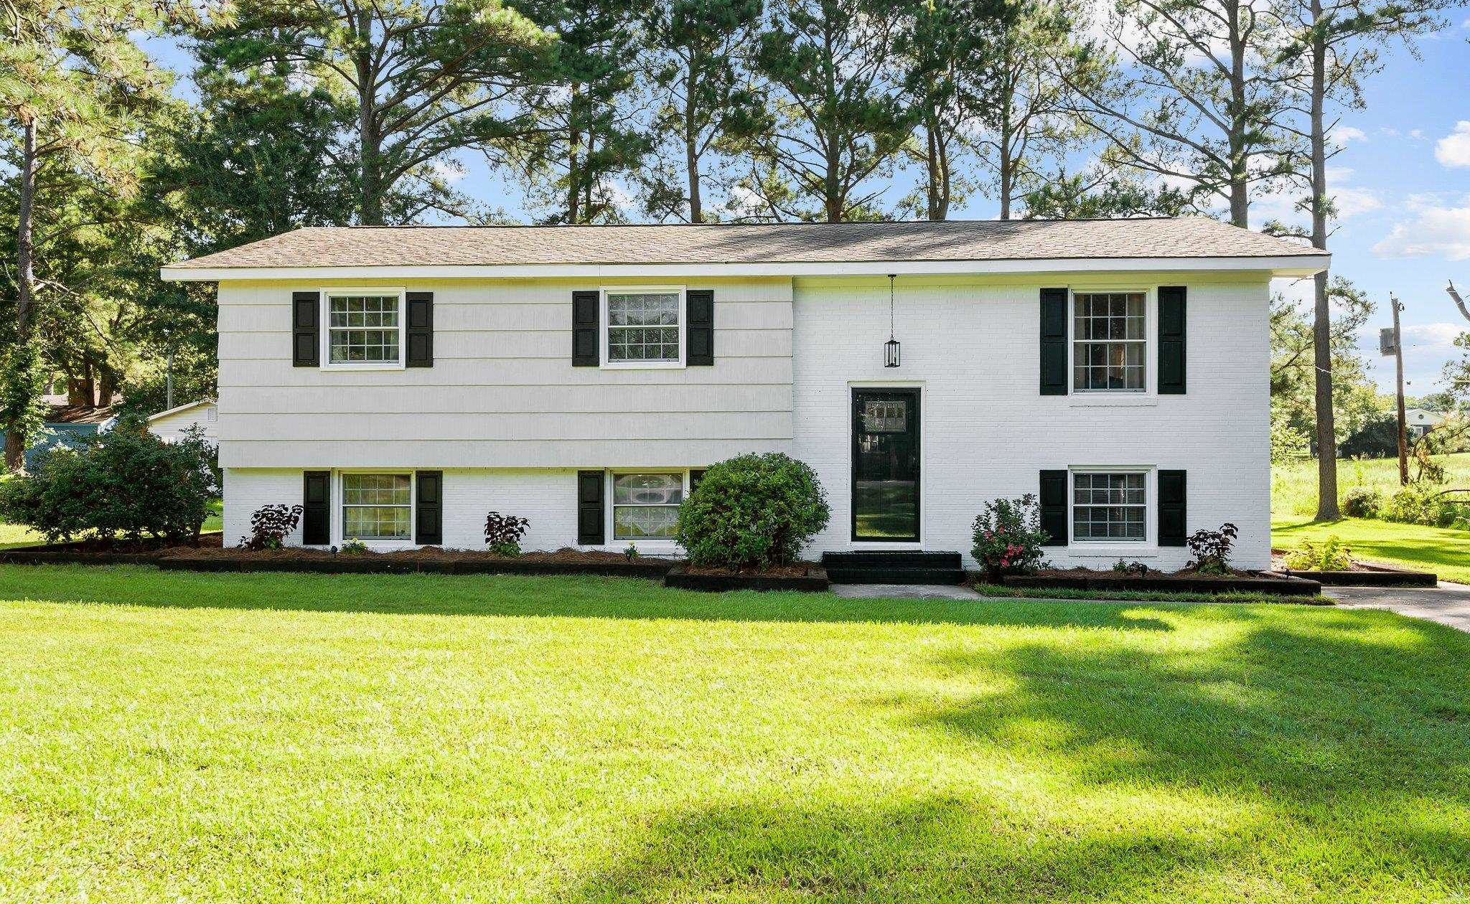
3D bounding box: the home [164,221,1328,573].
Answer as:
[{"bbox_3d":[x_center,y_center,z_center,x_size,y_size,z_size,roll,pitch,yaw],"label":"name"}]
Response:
[{"bbox_3d":[0.145,-1.112,17.457,14.883,5.352,7.982,0,0,3],"label":"home"}]

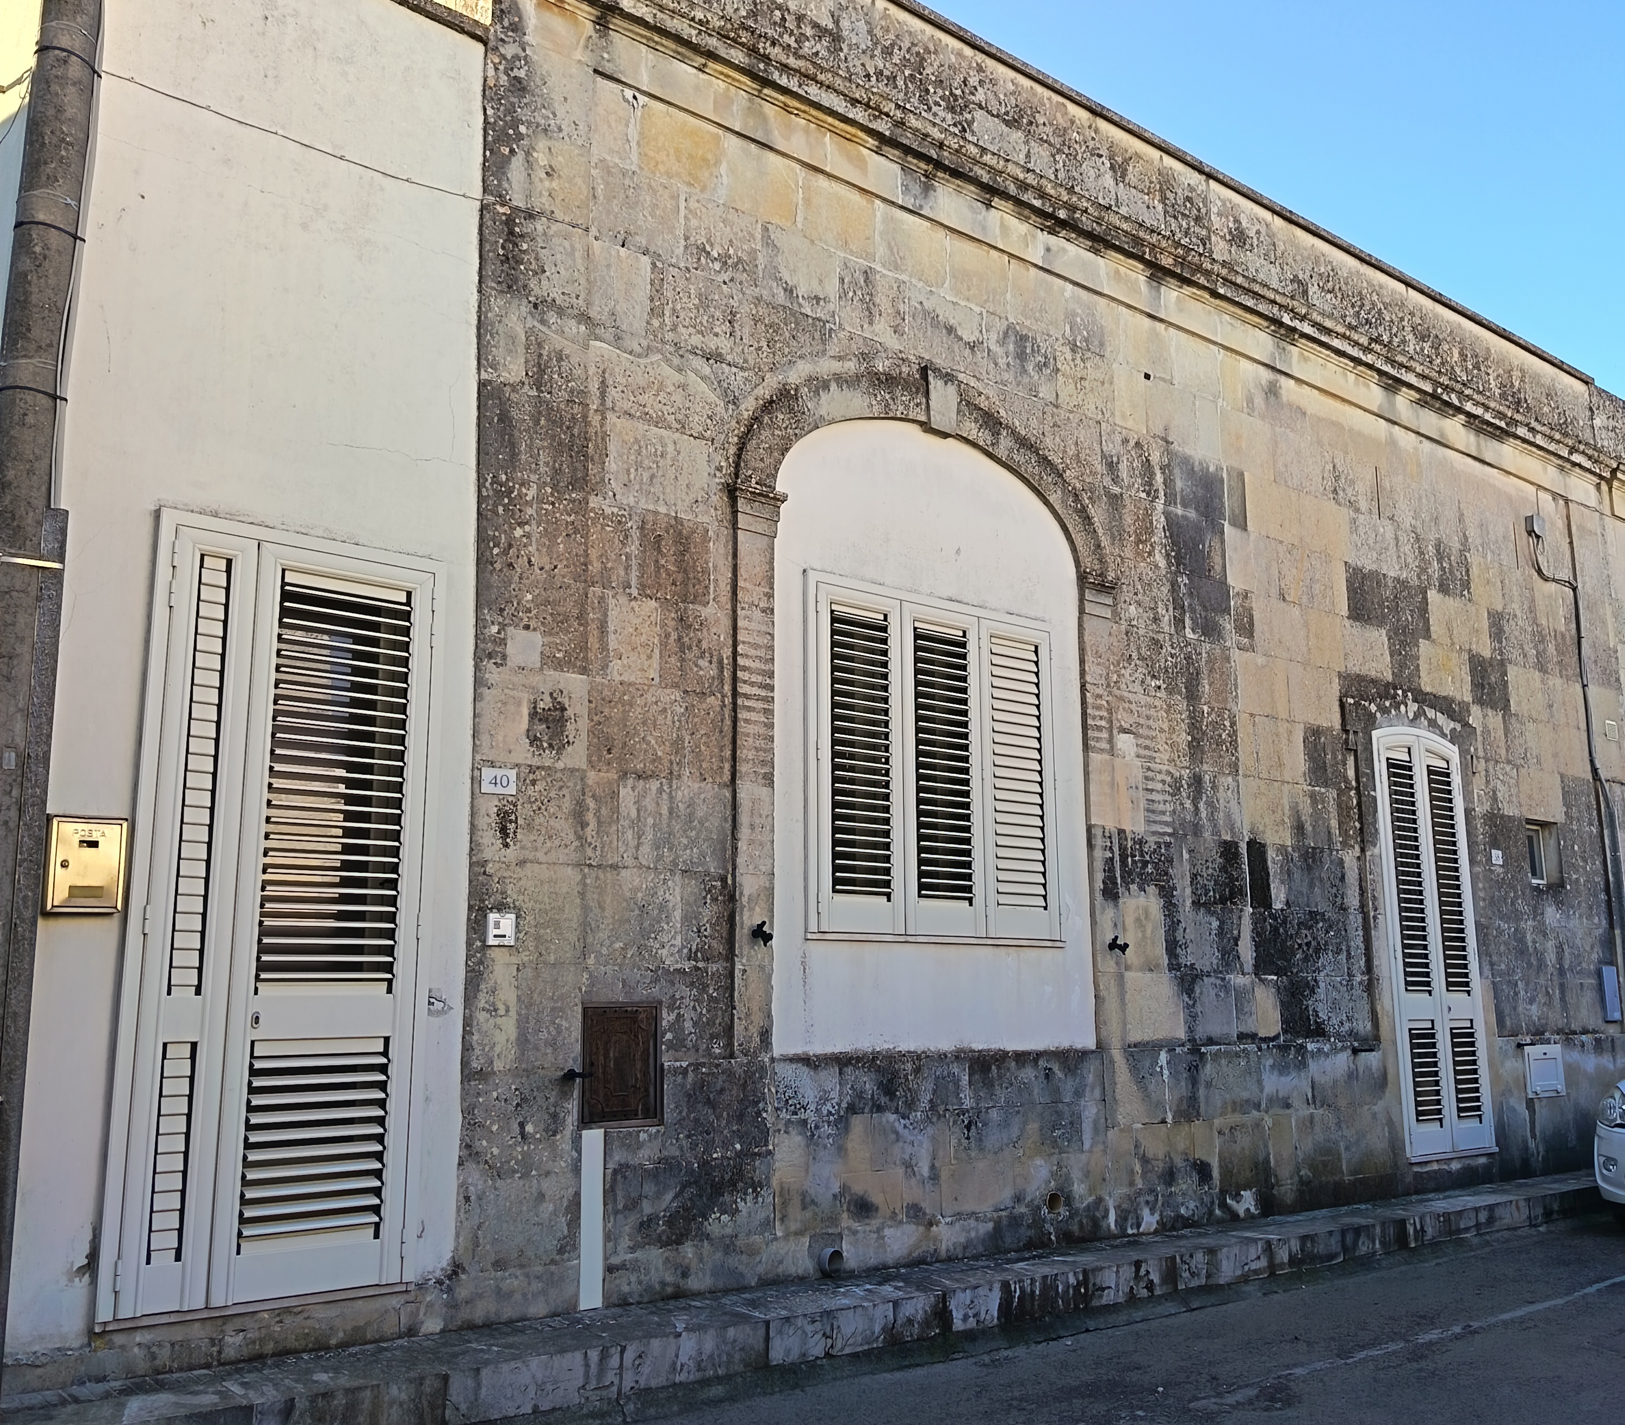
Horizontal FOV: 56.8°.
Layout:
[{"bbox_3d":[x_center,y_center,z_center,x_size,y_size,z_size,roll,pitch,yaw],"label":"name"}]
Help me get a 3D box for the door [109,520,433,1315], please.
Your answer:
[{"bbox_3d":[-1.899,0.708,5.408,1.030,2.673,0.080,8,-14,-38],"label":"door"}]

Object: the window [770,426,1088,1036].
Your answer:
[{"bbox_3d":[0.612,0.080,7.638,2.128,3.202,0.130,8,-14,-38],"label":"window"}]

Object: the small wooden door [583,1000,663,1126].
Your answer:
[{"bbox_3d":[-0.792,1.441,6.164,0.383,0.491,0.050,8,-14,-38],"label":"small wooden door"}]

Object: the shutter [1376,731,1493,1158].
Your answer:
[{"bbox_3d":[4.222,1.538,10.279,1.129,2.873,0.080,8,-14,-38],"label":"shutter"}]

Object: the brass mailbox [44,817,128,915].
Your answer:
[{"bbox_3d":[-2.404,0.513,4.963,0.229,0.307,0.085,8,-14,-38],"label":"brass mailbox"}]

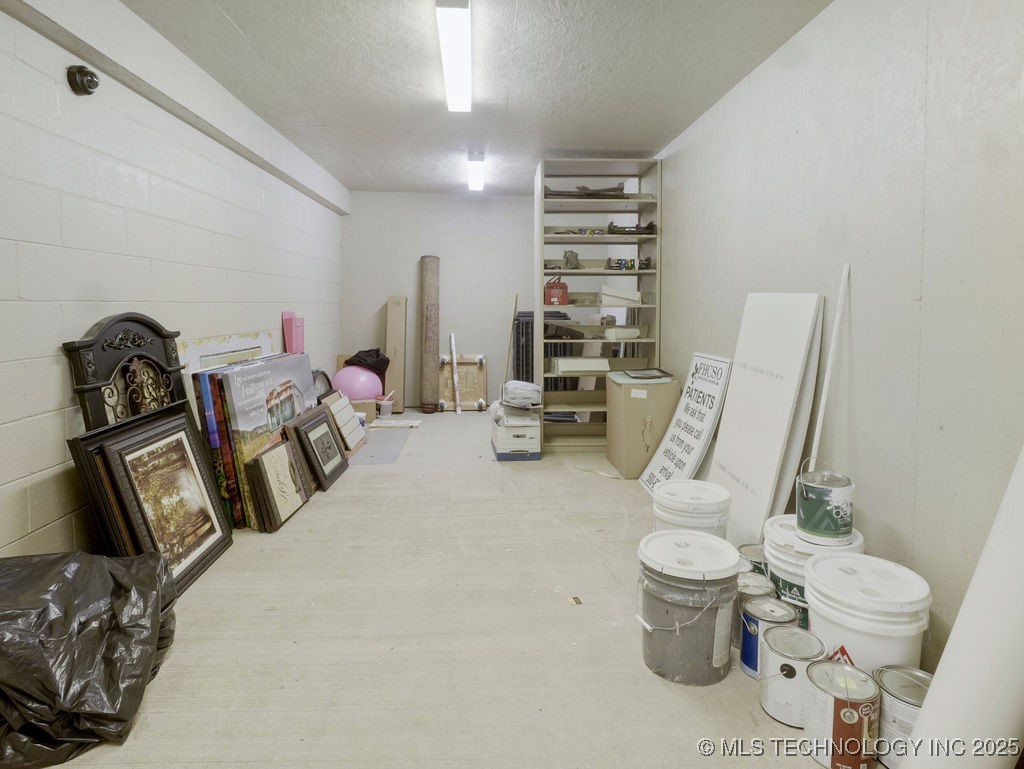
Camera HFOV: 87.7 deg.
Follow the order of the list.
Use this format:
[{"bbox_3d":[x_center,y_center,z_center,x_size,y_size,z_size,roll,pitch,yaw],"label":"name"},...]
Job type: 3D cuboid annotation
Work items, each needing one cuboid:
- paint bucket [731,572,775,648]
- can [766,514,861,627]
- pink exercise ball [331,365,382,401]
[{"bbox_3d":[0.815,0.782,1.840,0.168,0.192,0.168,0,6,0],"label":"paint bucket"},{"bbox_3d":[1.060,0.696,1.875,0.310,0.360,0.310,0,6,0],"label":"can"},{"bbox_3d":[-1.591,0.041,5.450,0.530,0.500,0.530,0,7,-3],"label":"pink exercise ball"}]

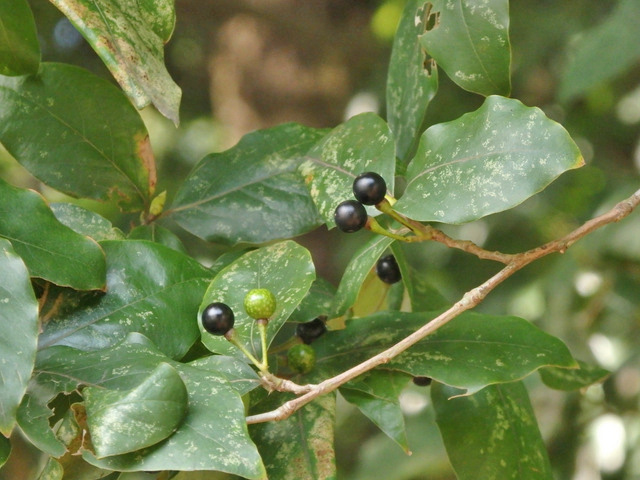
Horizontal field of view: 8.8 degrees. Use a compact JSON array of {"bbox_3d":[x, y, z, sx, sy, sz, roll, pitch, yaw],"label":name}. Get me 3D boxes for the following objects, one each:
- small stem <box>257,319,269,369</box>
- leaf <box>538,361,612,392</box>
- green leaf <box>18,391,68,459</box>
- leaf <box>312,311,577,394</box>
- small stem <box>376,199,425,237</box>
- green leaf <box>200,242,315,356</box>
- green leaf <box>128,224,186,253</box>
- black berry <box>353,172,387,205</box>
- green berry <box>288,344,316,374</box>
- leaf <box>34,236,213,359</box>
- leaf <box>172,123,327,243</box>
[{"bbox_3d":[-0.019,0.035,1.400,0.003,0.017,0.003,-5,9,0],"label":"small stem"},{"bbox_3d":[0.088,0.047,1.455,0.029,0.005,0.016,1,41,-8],"label":"leaf"},{"bbox_3d":[-0.094,0.062,1.400,0.015,0.023,0.005,-29,-24,-7],"label":"green leaf"},{"bbox_3d":[0.043,0.039,1.425,0.090,0.012,0.034,1,49,1],"label":"leaf"},{"bbox_3d":[0.027,-0.008,1.400,0.019,0.004,0.004,38,0,-9],"label":"small stem"},{"bbox_3d":[-0.021,0.021,1.420,0.037,0.045,0.009,11,-24,5],"label":"green leaf"},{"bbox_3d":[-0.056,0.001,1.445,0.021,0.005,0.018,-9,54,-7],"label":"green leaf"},{"bbox_3d":[0.017,-0.017,1.400,0.011,0.011,0.011,0,10,0],"label":"black berry"},{"bbox_3d":[-0.006,0.041,1.425,0.010,0.010,0.010,0,10,0],"label":"green berry"},{"bbox_3d":[-0.068,0.021,1.420,0.068,0.042,0.014,-20,-30,-5],"label":"leaf"},{"bbox_3d":[-0.023,-0.019,1.435,0.064,0.041,0.011,-18,-30,-7],"label":"leaf"}]

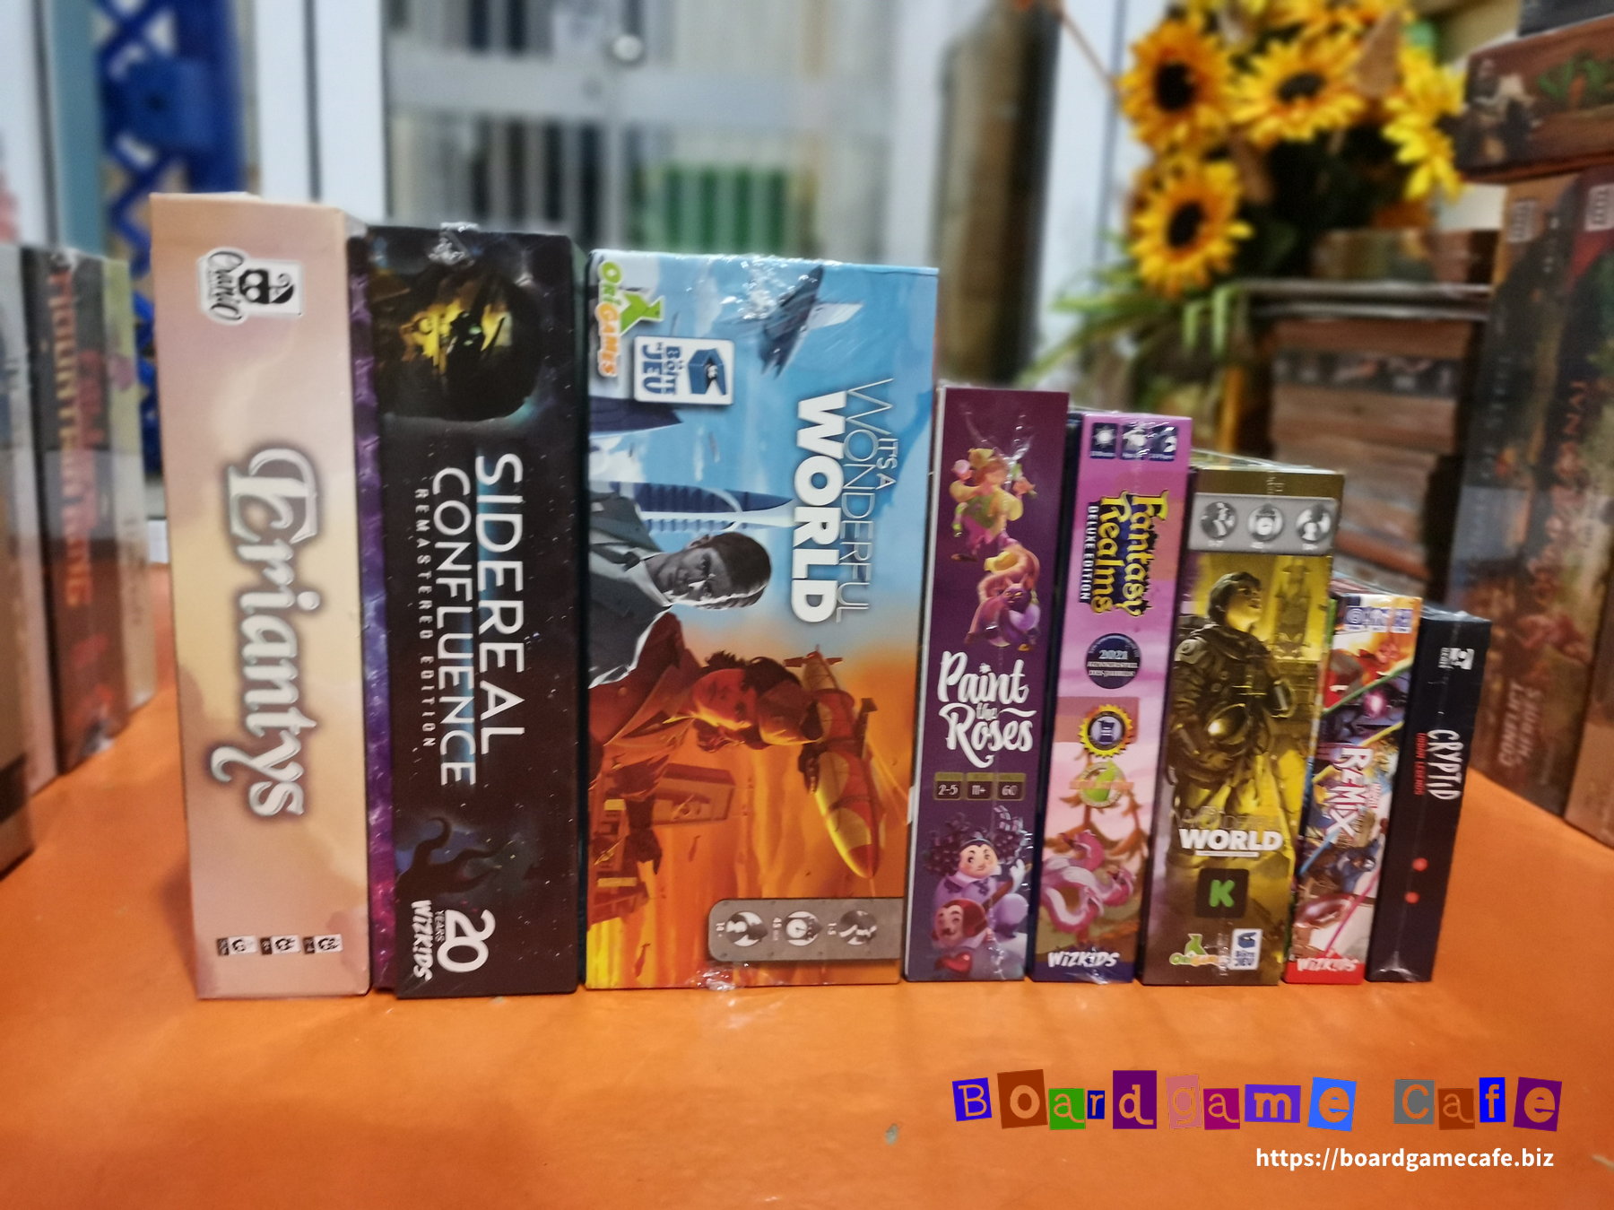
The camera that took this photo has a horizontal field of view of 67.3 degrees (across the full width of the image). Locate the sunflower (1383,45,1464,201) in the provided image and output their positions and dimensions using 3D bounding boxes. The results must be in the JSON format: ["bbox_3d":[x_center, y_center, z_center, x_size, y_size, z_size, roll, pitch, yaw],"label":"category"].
[{"bbox_3d":[0.593,-0.453,1.140,0.120,0.135,0.050,-2,6,-22],"label":"sunflower"}]

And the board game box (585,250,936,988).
[{"bbox_3d":[-0.031,-0.005,0.569,0.128,0.289,0.200,1,12,-7],"label":"board game box"}]

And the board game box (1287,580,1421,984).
[{"bbox_3d":[0.225,0.068,0.565,0.034,0.170,0.122,2,12,-2],"label":"board game box"}]

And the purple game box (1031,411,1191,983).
[{"bbox_3d":[0.117,0.023,0.592,0.043,0.238,0.205,2,12,-3],"label":"purple game box"}]

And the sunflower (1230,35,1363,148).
[{"bbox_3d":[0.469,-0.488,1.150,0.122,0.115,0.045,11,-9,35],"label":"sunflower"}]

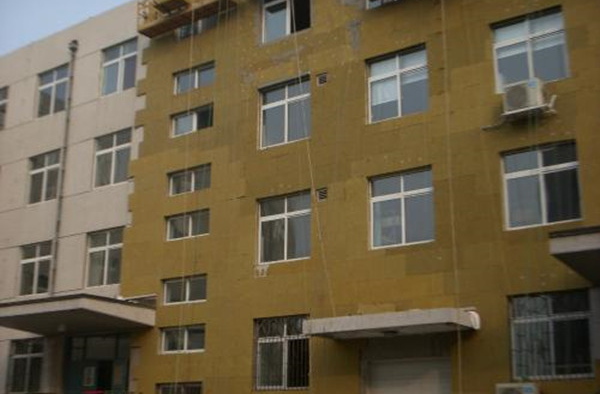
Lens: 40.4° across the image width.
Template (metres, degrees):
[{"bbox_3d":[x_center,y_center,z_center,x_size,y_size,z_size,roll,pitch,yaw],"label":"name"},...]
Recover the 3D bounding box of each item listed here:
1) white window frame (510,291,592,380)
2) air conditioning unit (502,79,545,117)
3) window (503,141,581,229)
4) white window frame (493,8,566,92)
[{"bbox_3d":[5.701,3.113,18.316,1.817,1.910,0.120,-11,-20,32],"label":"white window frame"},{"bbox_3d":[5.152,-2.275,18.791,0.780,0.590,0.300,-11,-20,32],"label":"air conditioning unit"},{"bbox_3d":[5.718,-0.247,19.332,1.817,1.910,0.120,-11,-20,32],"label":"window"},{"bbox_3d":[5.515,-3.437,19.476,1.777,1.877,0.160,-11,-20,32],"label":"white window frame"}]

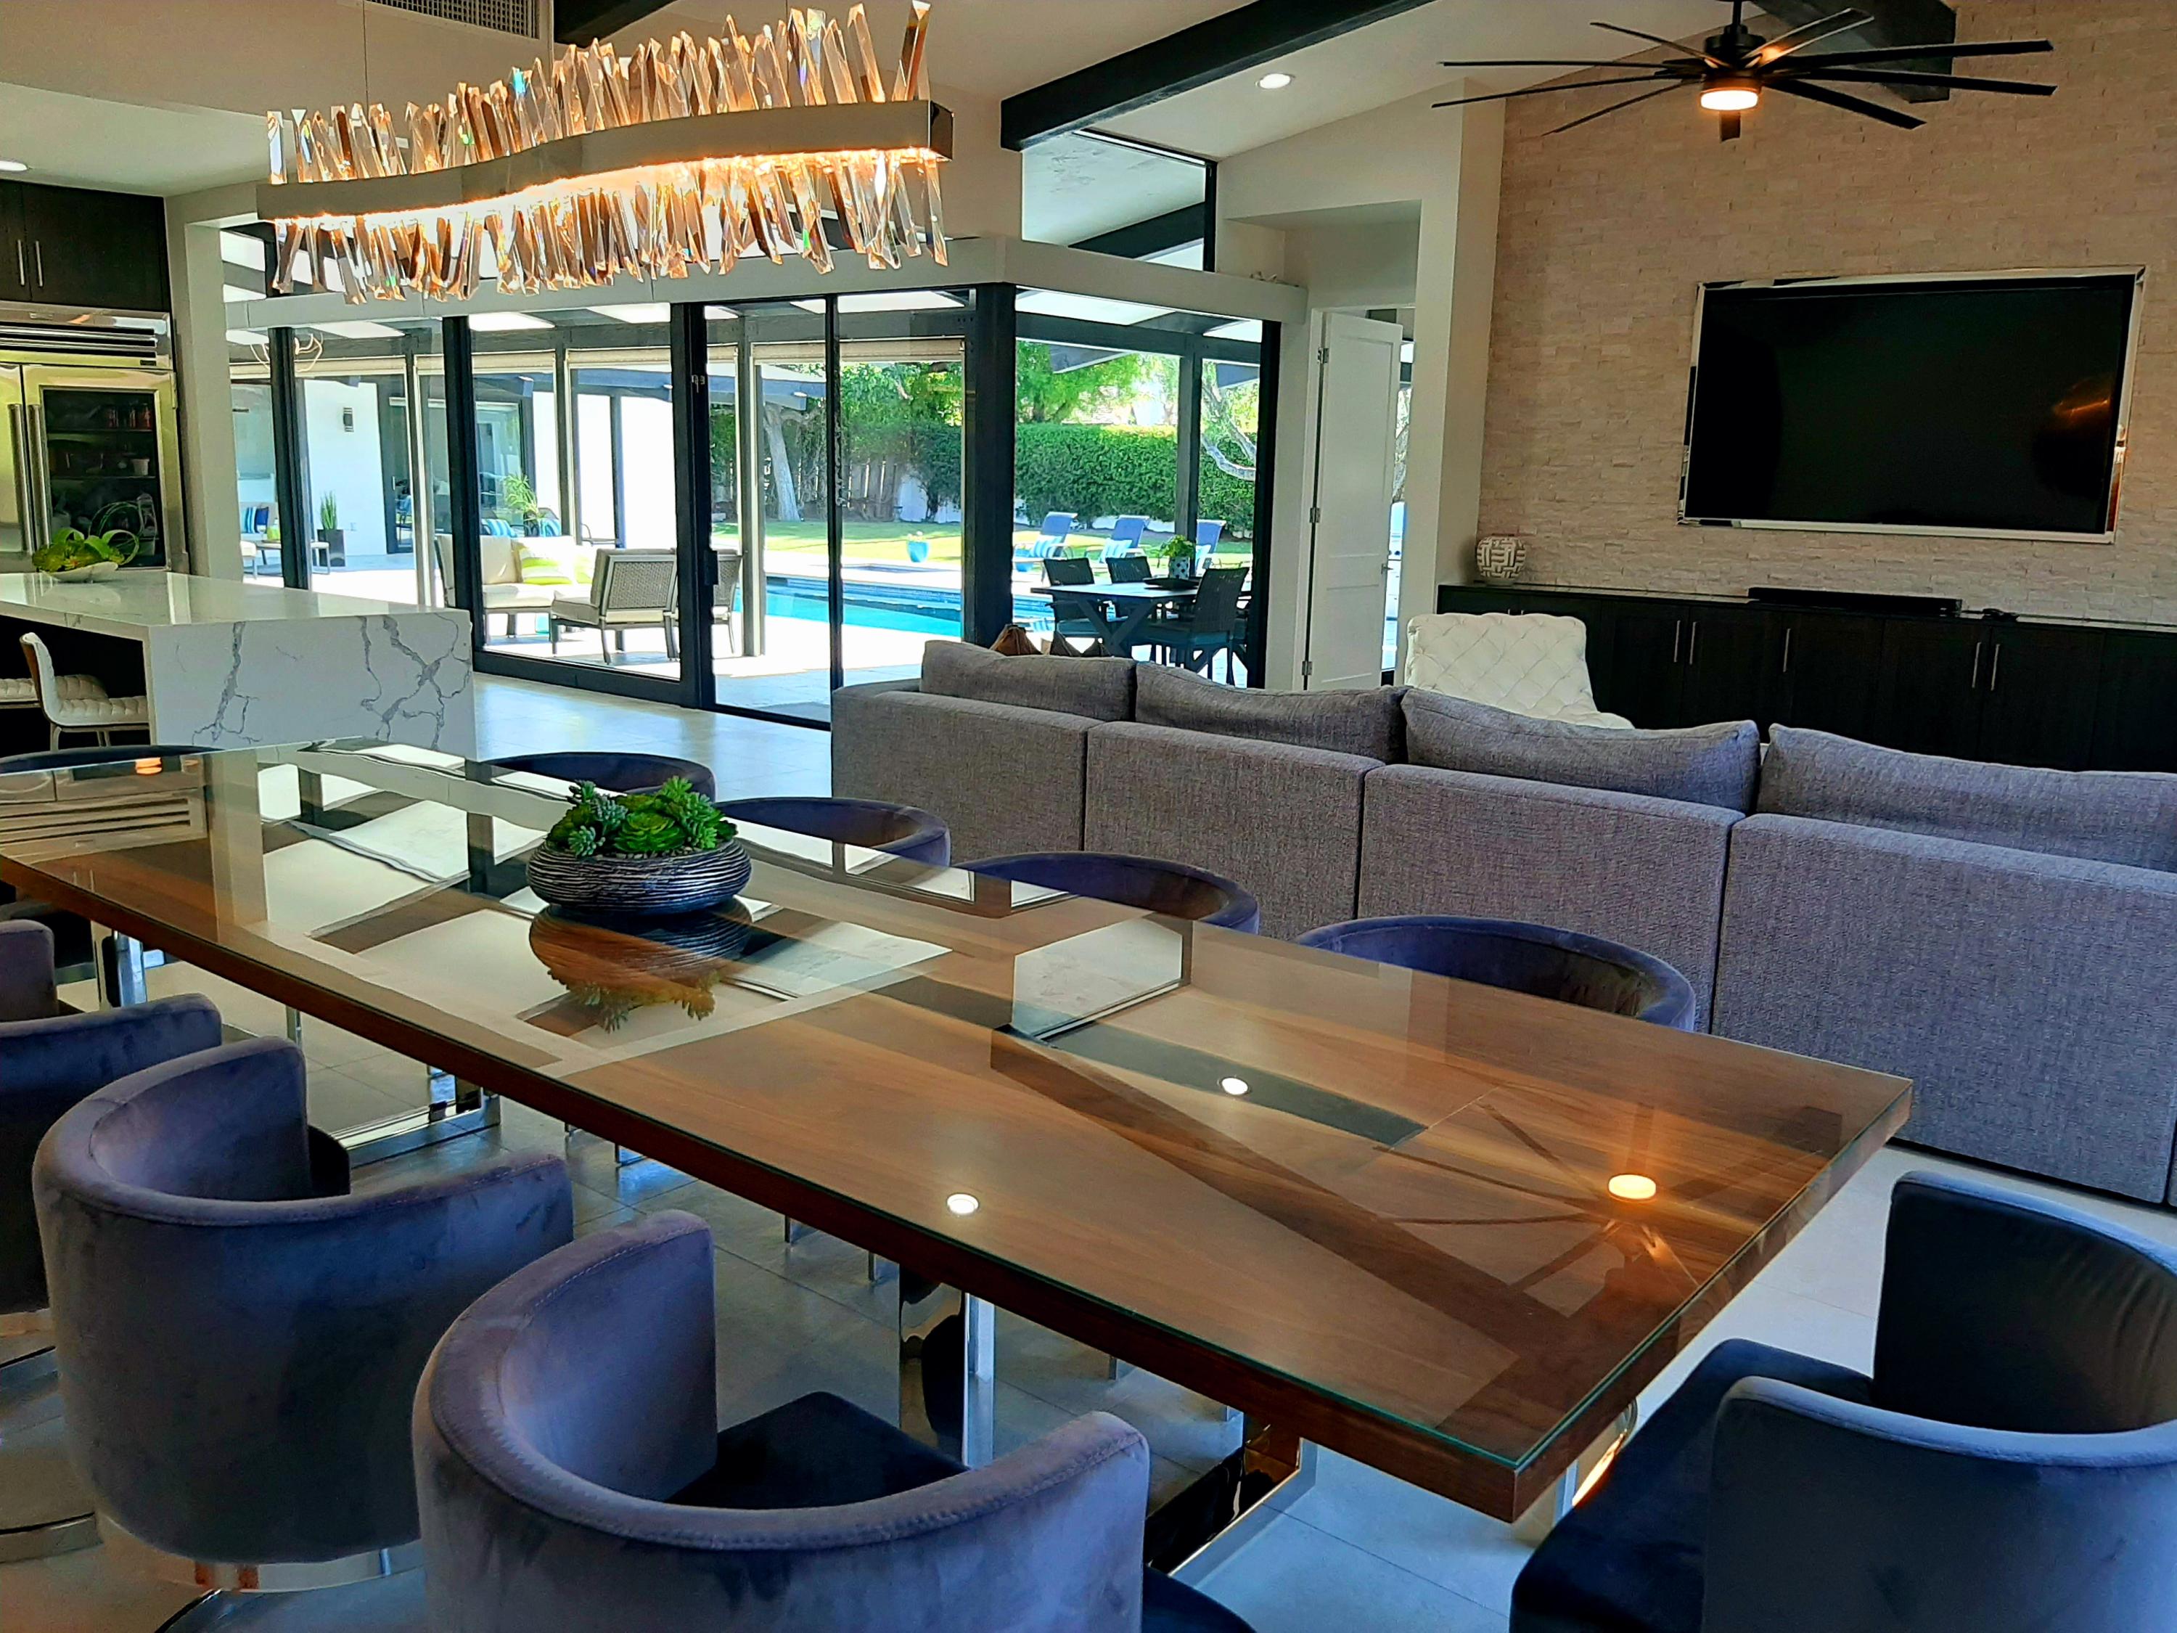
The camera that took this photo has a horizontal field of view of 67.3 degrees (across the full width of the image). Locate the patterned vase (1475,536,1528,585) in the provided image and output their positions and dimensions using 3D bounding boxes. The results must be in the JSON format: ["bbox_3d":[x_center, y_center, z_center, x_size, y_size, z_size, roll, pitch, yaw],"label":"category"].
[{"bbox_3d":[2.348,-1.460,9.296,0.290,0.280,0.290,10,14,38],"label":"patterned vase"}]

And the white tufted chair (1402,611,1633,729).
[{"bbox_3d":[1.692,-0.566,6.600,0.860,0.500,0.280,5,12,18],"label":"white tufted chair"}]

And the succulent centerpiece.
[{"bbox_3d":[-0.679,0.034,2.466,0.340,0.187,0.340,1,11,0],"label":"succulent centerpiece"}]

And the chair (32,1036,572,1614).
[{"bbox_3d":[-0.835,0.658,1.817,0.600,0.705,0.536,10,14,38],"label":"chair"}]

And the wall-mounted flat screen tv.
[{"bbox_3d":[3.971,-2.021,8.060,2.000,1.212,0.080,10,14,38],"label":"wall-mounted flat screen tv"}]

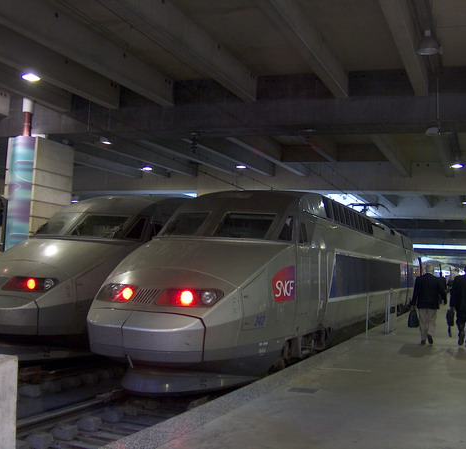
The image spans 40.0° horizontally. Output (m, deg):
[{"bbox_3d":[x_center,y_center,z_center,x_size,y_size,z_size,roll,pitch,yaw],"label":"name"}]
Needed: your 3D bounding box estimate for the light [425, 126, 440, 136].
[{"bbox_3d":[5.298,-2.450,16.933,0.430,0.290,0.430,1,-4,21],"label":"light"}]

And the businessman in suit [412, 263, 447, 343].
[{"bbox_3d":[4.337,1.761,14.159,0.660,1.730,0.480,1,-4,21],"label":"businessman in suit"}]

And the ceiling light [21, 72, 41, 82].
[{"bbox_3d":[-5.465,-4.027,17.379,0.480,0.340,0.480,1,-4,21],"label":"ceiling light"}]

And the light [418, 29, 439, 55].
[{"bbox_3d":[4.208,-3.921,13.806,0.470,0.540,0.470,1,-4,21],"label":"light"}]

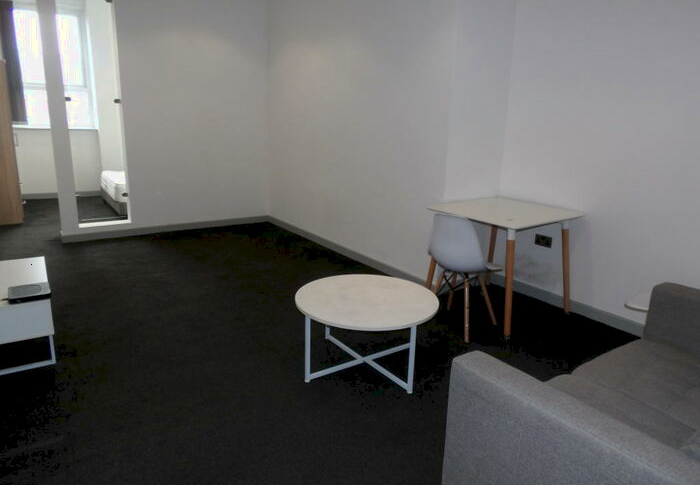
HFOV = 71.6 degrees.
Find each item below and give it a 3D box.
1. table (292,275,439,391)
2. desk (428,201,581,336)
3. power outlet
[{"bbox_3d":[0.090,0.506,2.789,0.805,0.410,0.805,1,15,0],"label":"table"},{"bbox_3d":[1.116,0.135,3.613,0.885,0.760,0.865,-9,18,-35],"label":"desk"},{"bbox_3d":[1.516,-0.014,3.814,0.012,0.086,0.146,-8,17,-33],"label":"power outlet"}]

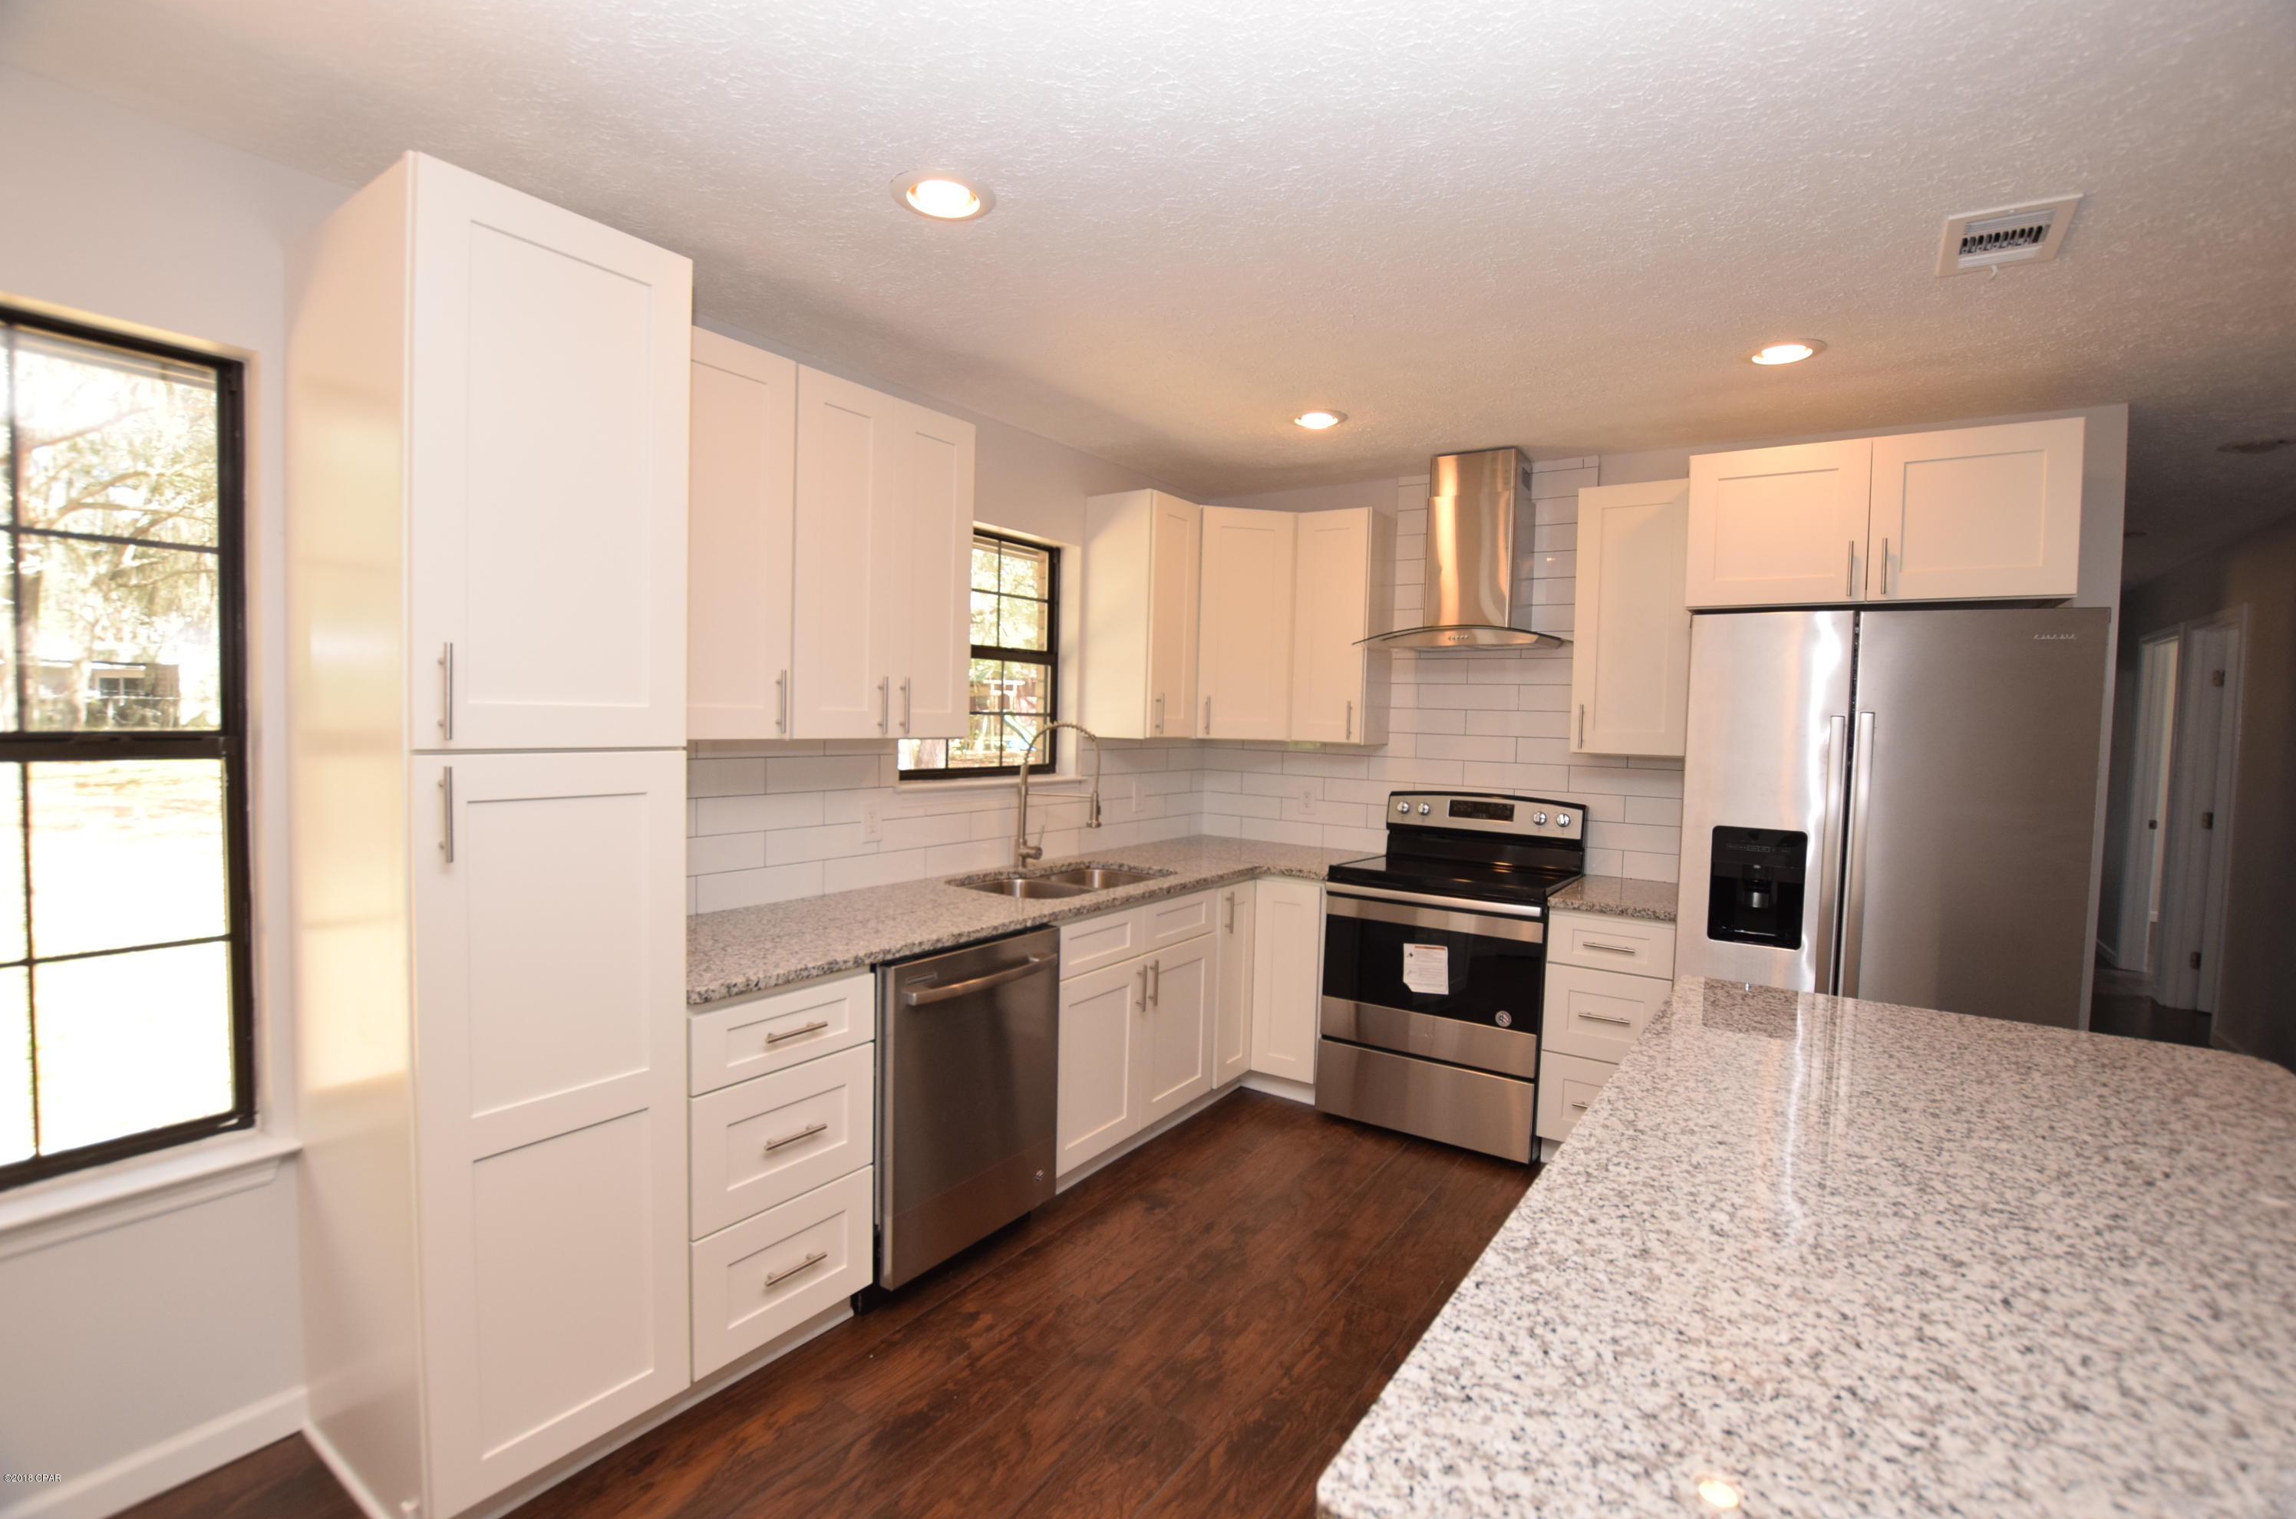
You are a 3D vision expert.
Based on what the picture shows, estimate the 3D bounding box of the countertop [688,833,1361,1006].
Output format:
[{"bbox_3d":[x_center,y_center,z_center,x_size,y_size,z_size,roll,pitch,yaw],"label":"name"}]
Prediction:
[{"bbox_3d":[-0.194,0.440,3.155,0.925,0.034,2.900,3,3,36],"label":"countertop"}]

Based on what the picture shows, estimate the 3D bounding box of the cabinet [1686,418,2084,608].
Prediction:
[{"bbox_3d":[2.248,-0.680,2.988,0.897,0.470,0.630,3,3,33],"label":"cabinet"}]

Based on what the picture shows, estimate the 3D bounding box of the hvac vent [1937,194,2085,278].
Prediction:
[{"bbox_3d":[1.760,-1.059,1.969,0.194,0.025,0.311,3,3,33],"label":"hvac vent"}]

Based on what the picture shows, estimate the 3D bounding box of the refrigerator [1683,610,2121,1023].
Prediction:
[{"bbox_3d":[2.200,0.498,2.947,0.908,1.800,0.750,3,3,33],"label":"refrigerator"}]

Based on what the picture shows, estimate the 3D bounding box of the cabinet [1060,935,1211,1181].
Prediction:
[{"bbox_3d":[-0.270,0.861,3.332,0.635,0.830,0.885,3,3,36],"label":"cabinet"}]

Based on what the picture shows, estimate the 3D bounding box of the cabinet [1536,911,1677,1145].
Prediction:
[{"bbox_3d":[1.679,0.910,3.366,0.382,0.830,0.640,3,3,33],"label":"cabinet"}]

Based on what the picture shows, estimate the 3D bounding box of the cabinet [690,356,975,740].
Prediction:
[{"bbox_3d":[-0.965,-0.516,2.523,0.335,0.927,1.027,3,3,36],"label":"cabinet"}]

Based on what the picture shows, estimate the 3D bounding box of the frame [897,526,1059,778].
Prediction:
[{"bbox_3d":[-0.613,-0.370,3.394,0.070,0.875,0.865,3,3,36],"label":"frame"}]

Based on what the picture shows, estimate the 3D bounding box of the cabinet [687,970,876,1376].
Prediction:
[{"bbox_3d":[-1.053,0.889,2.263,0.635,0.830,0.455,3,3,36],"label":"cabinet"}]

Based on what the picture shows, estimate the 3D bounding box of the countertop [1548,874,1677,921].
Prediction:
[{"bbox_3d":[1.686,0.480,3.339,0.384,0.032,0.658,3,3,33],"label":"countertop"}]

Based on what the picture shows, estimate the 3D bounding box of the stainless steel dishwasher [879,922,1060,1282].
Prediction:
[{"bbox_3d":[-0.688,0.896,2.707,0.640,0.835,0.604,3,3,36],"label":"stainless steel dishwasher"}]

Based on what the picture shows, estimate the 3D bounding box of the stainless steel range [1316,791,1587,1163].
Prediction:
[{"bbox_3d":[1.157,0.760,3.611,0.757,1.180,0.705,3,3,33],"label":"stainless steel range"}]

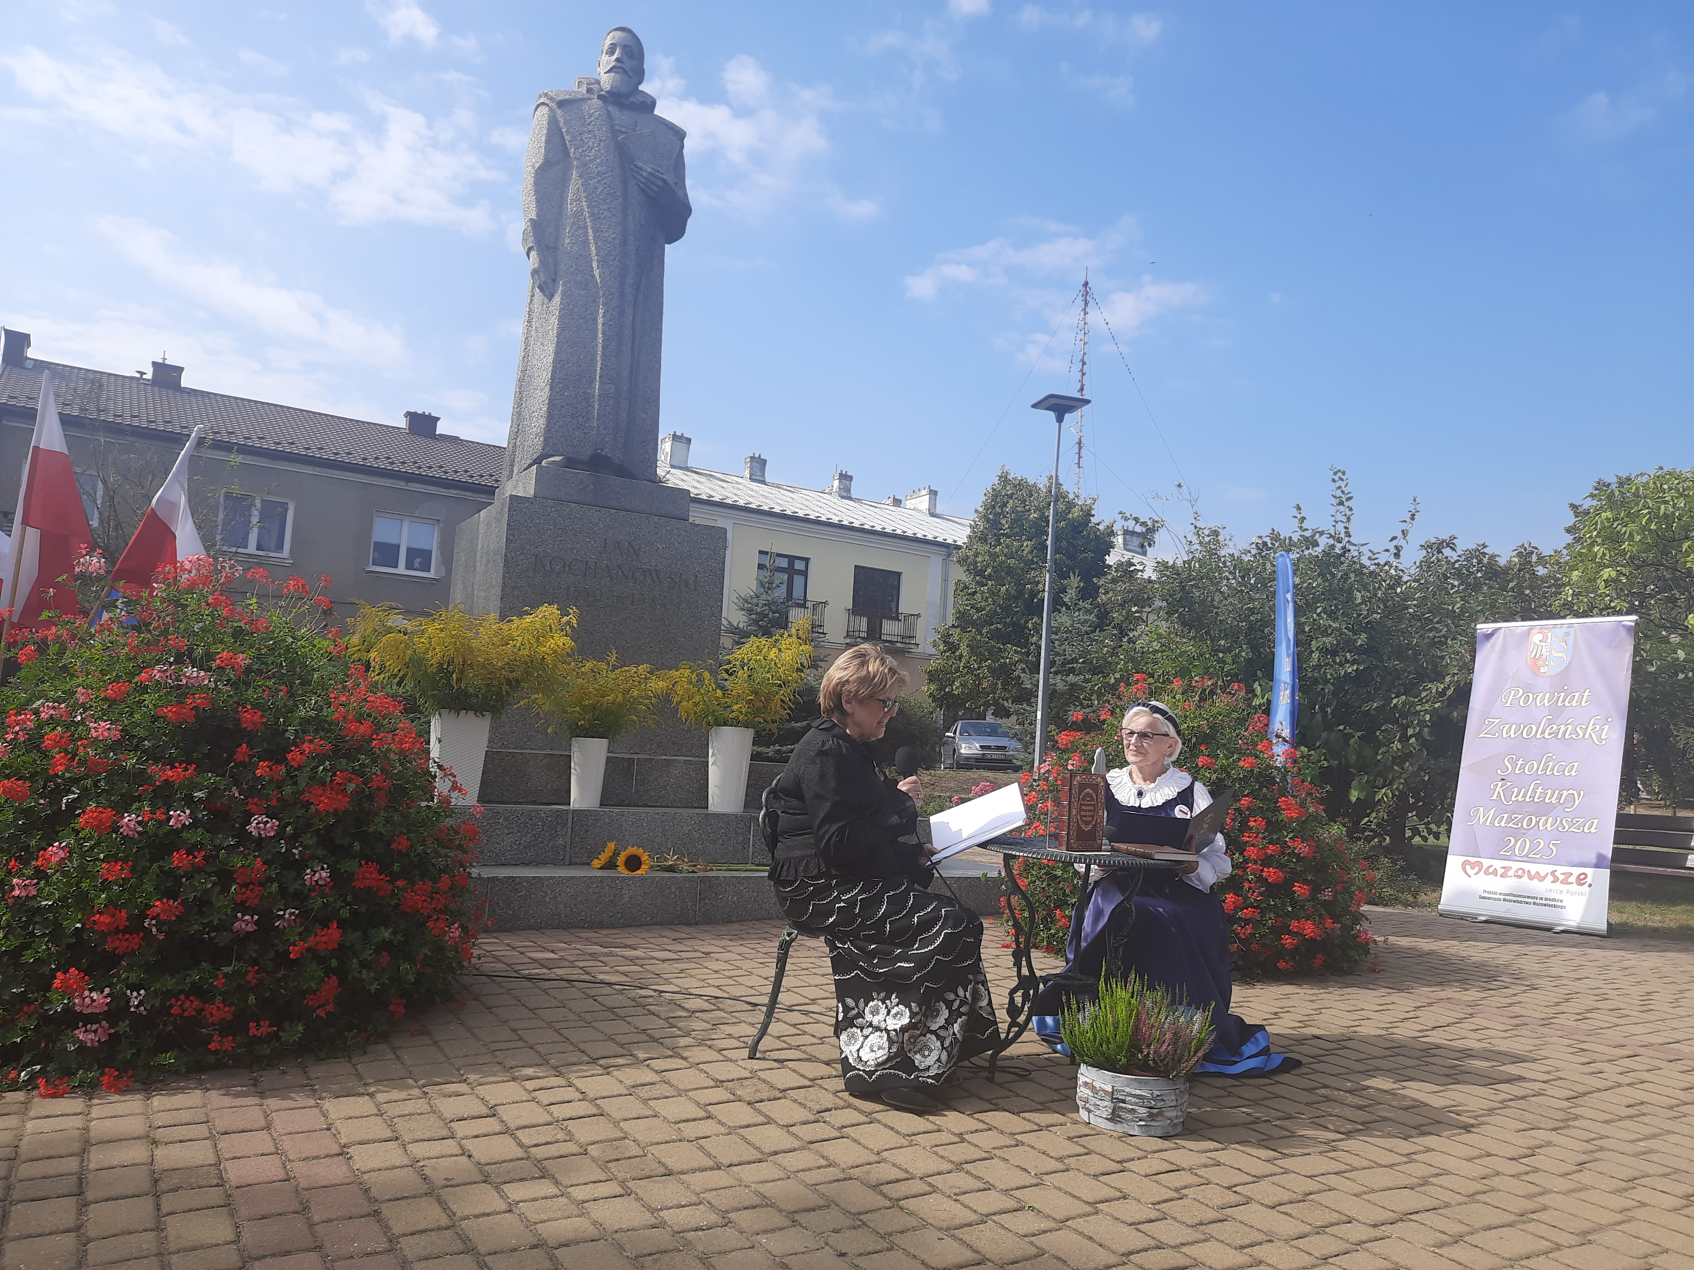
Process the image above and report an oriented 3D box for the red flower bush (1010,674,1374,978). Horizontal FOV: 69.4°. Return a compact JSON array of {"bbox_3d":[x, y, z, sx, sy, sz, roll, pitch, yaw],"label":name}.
[{"bbox_3d":[1.830,0.949,6.555,1.800,1.420,1.750,4,-5,0],"label":"red flower bush"}]

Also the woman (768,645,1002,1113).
[{"bbox_3d":[0.136,0.683,3.638,0.670,1.270,0.520,3,-5,12],"label":"woman"}]

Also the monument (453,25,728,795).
[{"bbox_3d":[-1.561,-1.452,7.665,1.340,4.770,1.320,6,-5,-30],"label":"monument"}]

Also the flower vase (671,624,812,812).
[{"bbox_3d":[-0.593,0.462,6.874,0.754,1.051,0.674,6,-5,-30],"label":"flower vase"}]

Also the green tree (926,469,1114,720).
[{"bbox_3d":[4.158,-0.095,30.122,4.500,7.500,4.500,4,-5,0],"label":"green tree"}]

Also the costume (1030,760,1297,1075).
[{"bbox_3d":[1.141,0.940,4.346,0.850,1.000,0.720,2,-5,25],"label":"costume"}]

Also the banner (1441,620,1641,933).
[{"bbox_3d":[4.742,0.941,8.432,0.200,2.090,1.050,17,-11,-39],"label":"banner"}]

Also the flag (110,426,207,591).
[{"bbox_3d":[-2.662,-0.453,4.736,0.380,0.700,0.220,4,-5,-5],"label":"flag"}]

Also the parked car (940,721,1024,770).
[{"bbox_3d":[3.759,3.119,34.000,1.720,1.430,4.150,4,-4,-1],"label":"parked car"}]

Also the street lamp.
[{"bbox_3d":[3.190,-0.615,19.304,0.720,6.474,0.830,5,-4,-14],"label":"street lamp"}]

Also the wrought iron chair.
[{"bbox_3d":[-0.011,0.912,4.067,0.540,0.890,0.430,4,-4,2],"label":"wrought iron chair"}]

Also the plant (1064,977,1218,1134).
[{"bbox_3d":[0.828,1.176,3.487,0.428,0.395,0.397,4,-4,0],"label":"plant"}]

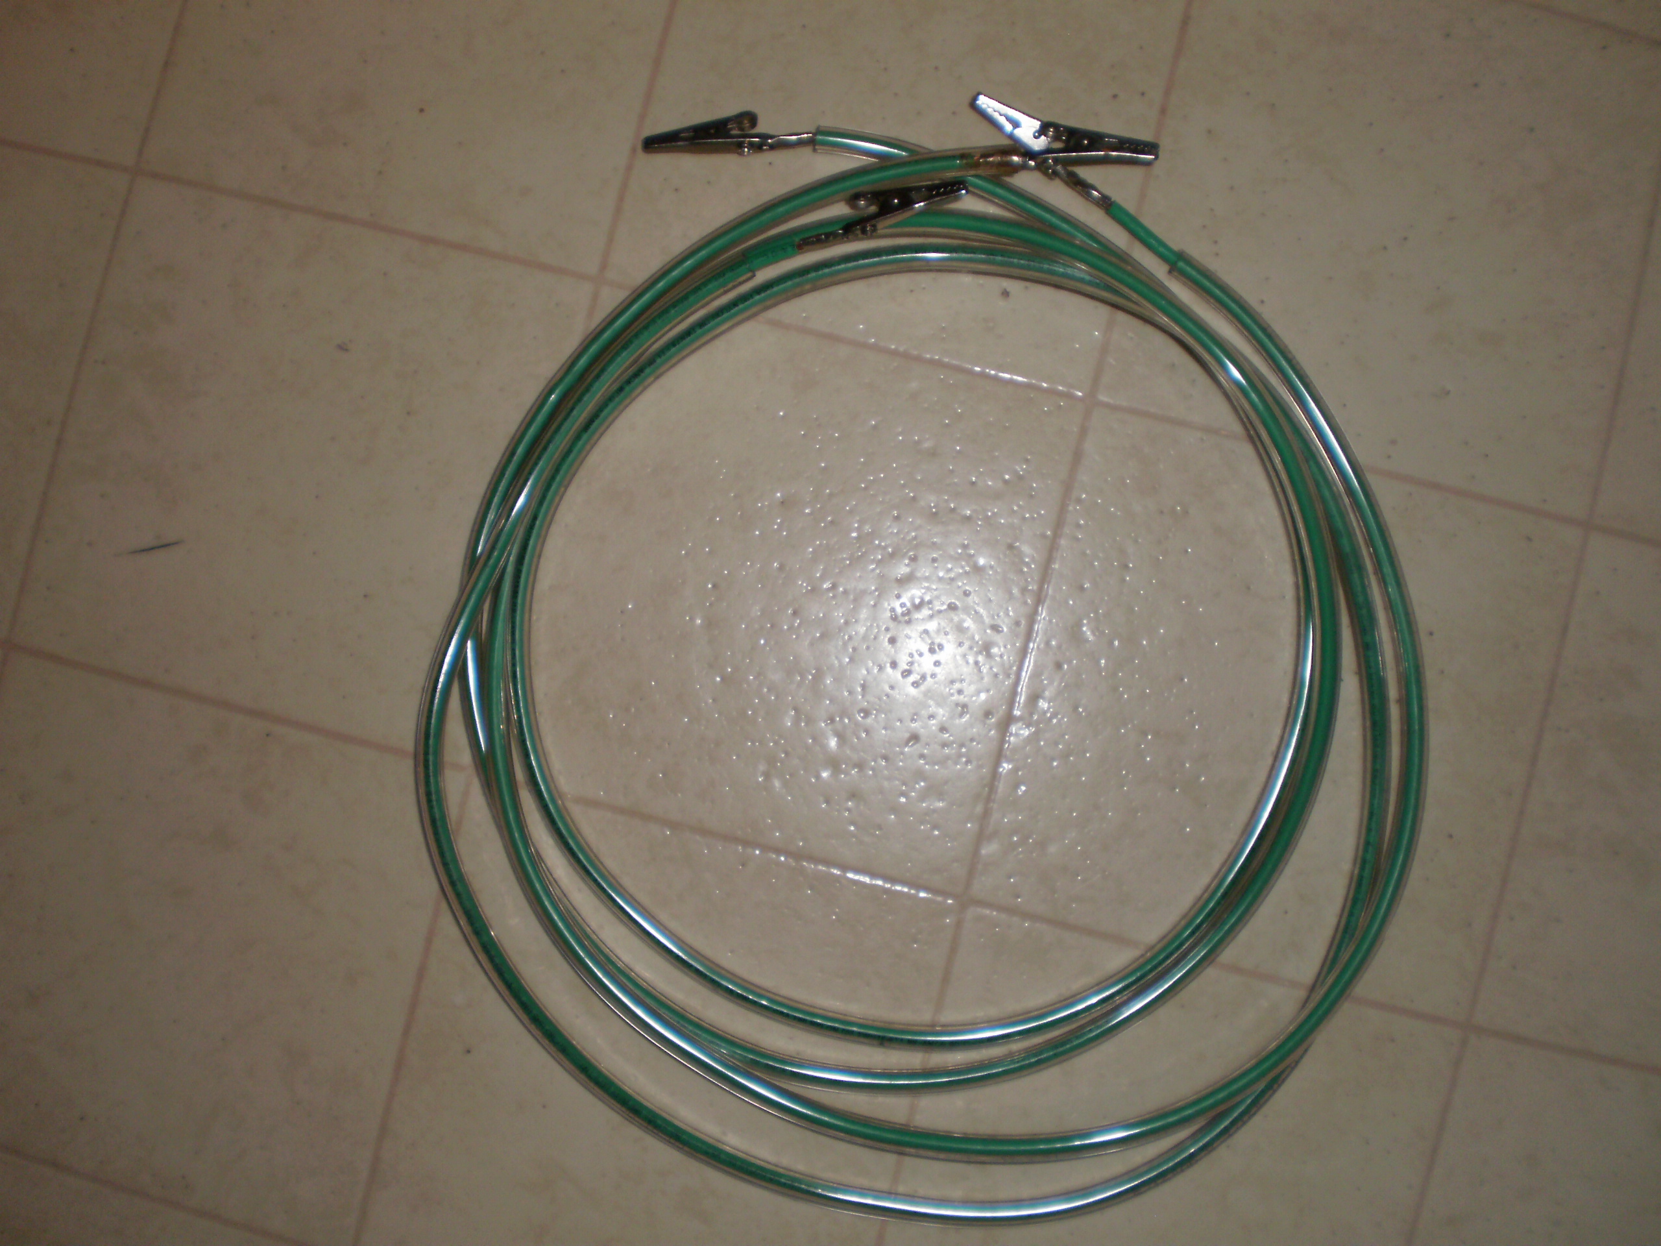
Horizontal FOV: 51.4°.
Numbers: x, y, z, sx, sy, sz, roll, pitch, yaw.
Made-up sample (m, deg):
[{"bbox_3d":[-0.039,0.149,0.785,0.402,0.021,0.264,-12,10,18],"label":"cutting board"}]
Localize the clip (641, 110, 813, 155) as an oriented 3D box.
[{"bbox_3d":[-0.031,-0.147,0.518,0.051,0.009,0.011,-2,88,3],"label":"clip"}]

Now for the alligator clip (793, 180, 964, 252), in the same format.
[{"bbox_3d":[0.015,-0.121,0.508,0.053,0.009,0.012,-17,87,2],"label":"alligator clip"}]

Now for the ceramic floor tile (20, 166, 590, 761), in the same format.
[{"bbox_3d":[-0.164,-0.049,0.542,0.151,0.008,0.151,14,89,3],"label":"ceramic floor tile"}]

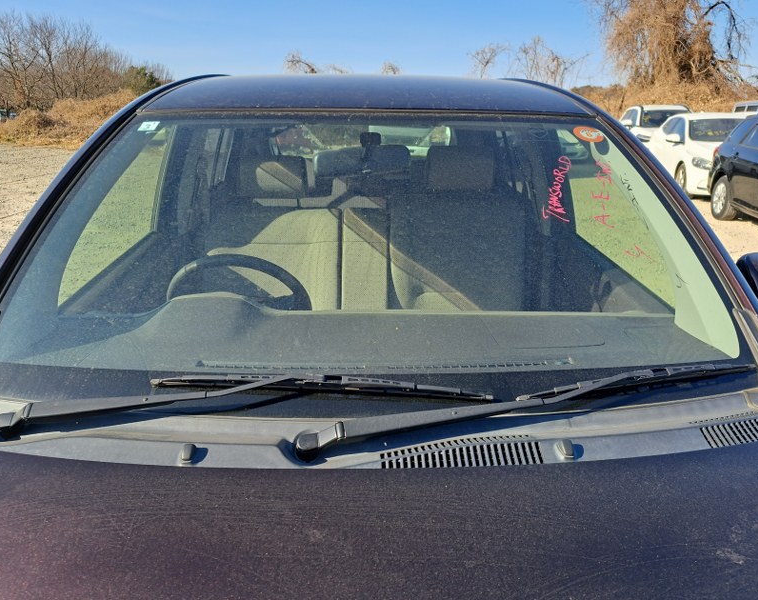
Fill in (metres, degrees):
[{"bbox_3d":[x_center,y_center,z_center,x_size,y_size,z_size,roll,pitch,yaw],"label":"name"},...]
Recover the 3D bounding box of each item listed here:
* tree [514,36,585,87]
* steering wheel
[{"bbox_3d":[7.176,-8.934,23.344,3.300,4.000,3.000,1,19,0],"label":"tree"},{"bbox_3d":[-0.357,0.046,1.429,0.370,0.370,0.110,1,40,0],"label":"steering wheel"}]

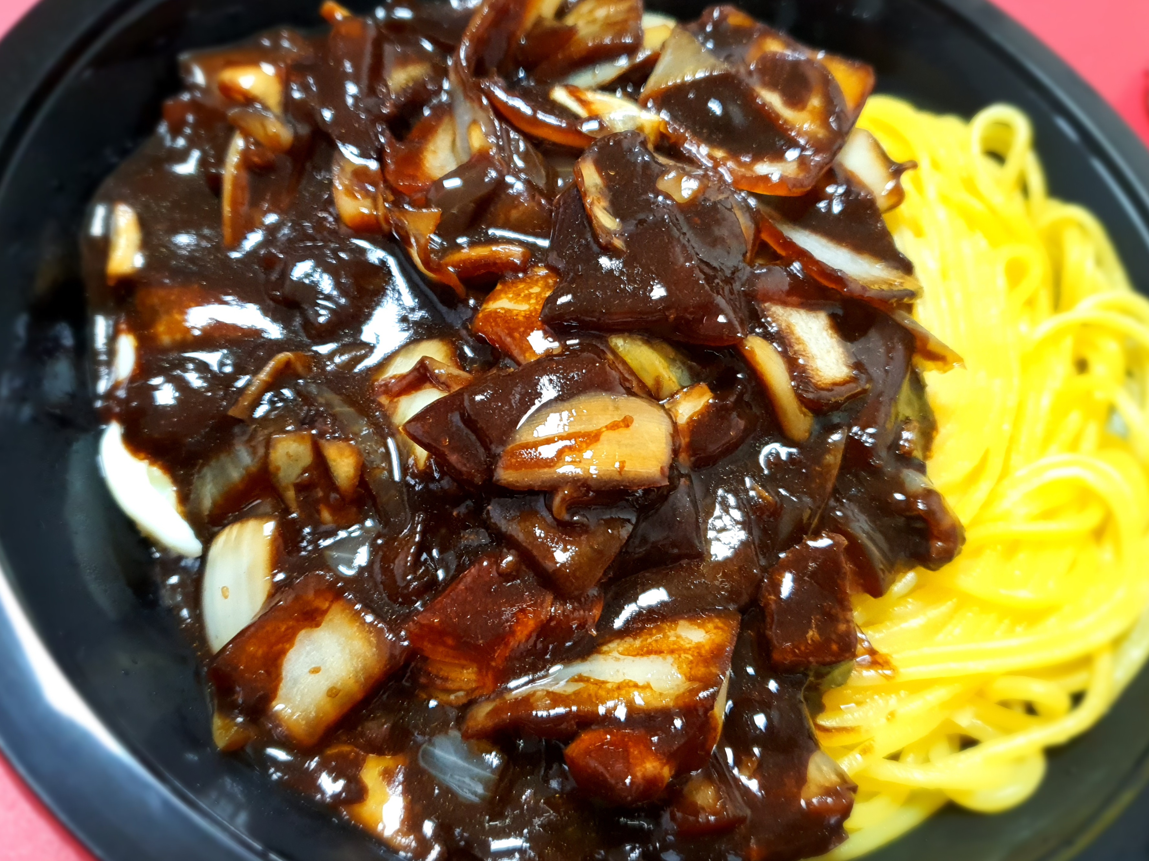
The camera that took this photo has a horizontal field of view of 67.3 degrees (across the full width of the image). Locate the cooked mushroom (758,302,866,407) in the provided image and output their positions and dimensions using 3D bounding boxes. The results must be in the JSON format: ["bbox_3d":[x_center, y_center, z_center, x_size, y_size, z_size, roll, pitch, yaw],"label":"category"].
[{"bbox_3d":[0.039,-0.013,0.142,0.011,0.008,0.016,-14,67,-17],"label":"cooked mushroom"}]

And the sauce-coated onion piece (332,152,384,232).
[{"bbox_3d":[-0.037,-0.041,0.148,0.008,0.007,0.013,-7,66,-14],"label":"sauce-coated onion piece"}]

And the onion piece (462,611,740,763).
[{"bbox_3d":[0.003,0.035,0.117,0.035,0.012,0.014,-9,66,-15],"label":"onion piece"}]

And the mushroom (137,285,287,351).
[{"bbox_3d":[-0.060,-0.018,0.141,0.022,0.007,0.009,1,64,-10],"label":"mushroom"}]

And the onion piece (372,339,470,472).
[{"bbox_3d":[-0.023,-0.004,0.129,0.013,0.009,0.018,10,63,-6],"label":"onion piece"}]

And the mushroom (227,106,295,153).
[{"bbox_3d":[-0.056,-0.054,0.155,0.011,0.005,0.005,30,63,5],"label":"mushroom"}]

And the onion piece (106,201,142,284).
[{"bbox_3d":[-0.075,-0.031,0.143,0.005,0.005,0.013,-3,64,-12],"label":"onion piece"}]

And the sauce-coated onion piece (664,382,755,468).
[{"bbox_3d":[0.021,-0.001,0.133,0.012,0.009,0.011,-20,69,-19],"label":"sauce-coated onion piece"}]

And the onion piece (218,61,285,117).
[{"bbox_3d":[-0.059,-0.062,0.157,0.011,0.006,0.007,10,63,-5],"label":"onion piece"}]

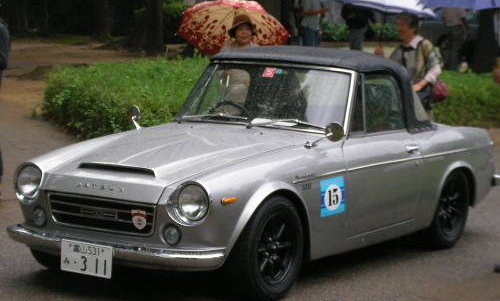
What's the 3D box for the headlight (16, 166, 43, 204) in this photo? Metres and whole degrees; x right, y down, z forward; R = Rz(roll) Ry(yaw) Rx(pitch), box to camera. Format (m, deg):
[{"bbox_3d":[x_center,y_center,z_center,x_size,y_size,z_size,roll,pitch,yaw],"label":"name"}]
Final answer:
[{"bbox_3d":[-1.212,0.184,9.210,0.190,0.210,0.110,6,8,31],"label":"headlight"}]

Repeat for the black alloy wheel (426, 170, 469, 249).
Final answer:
[{"bbox_3d":[1.240,0.352,10.941,0.185,0.585,0.585,6,7,31],"label":"black alloy wheel"}]

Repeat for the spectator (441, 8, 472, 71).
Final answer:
[{"bbox_3d":[3.925,-2.292,32.000,0.480,1.680,0.500,4,7,20],"label":"spectator"}]

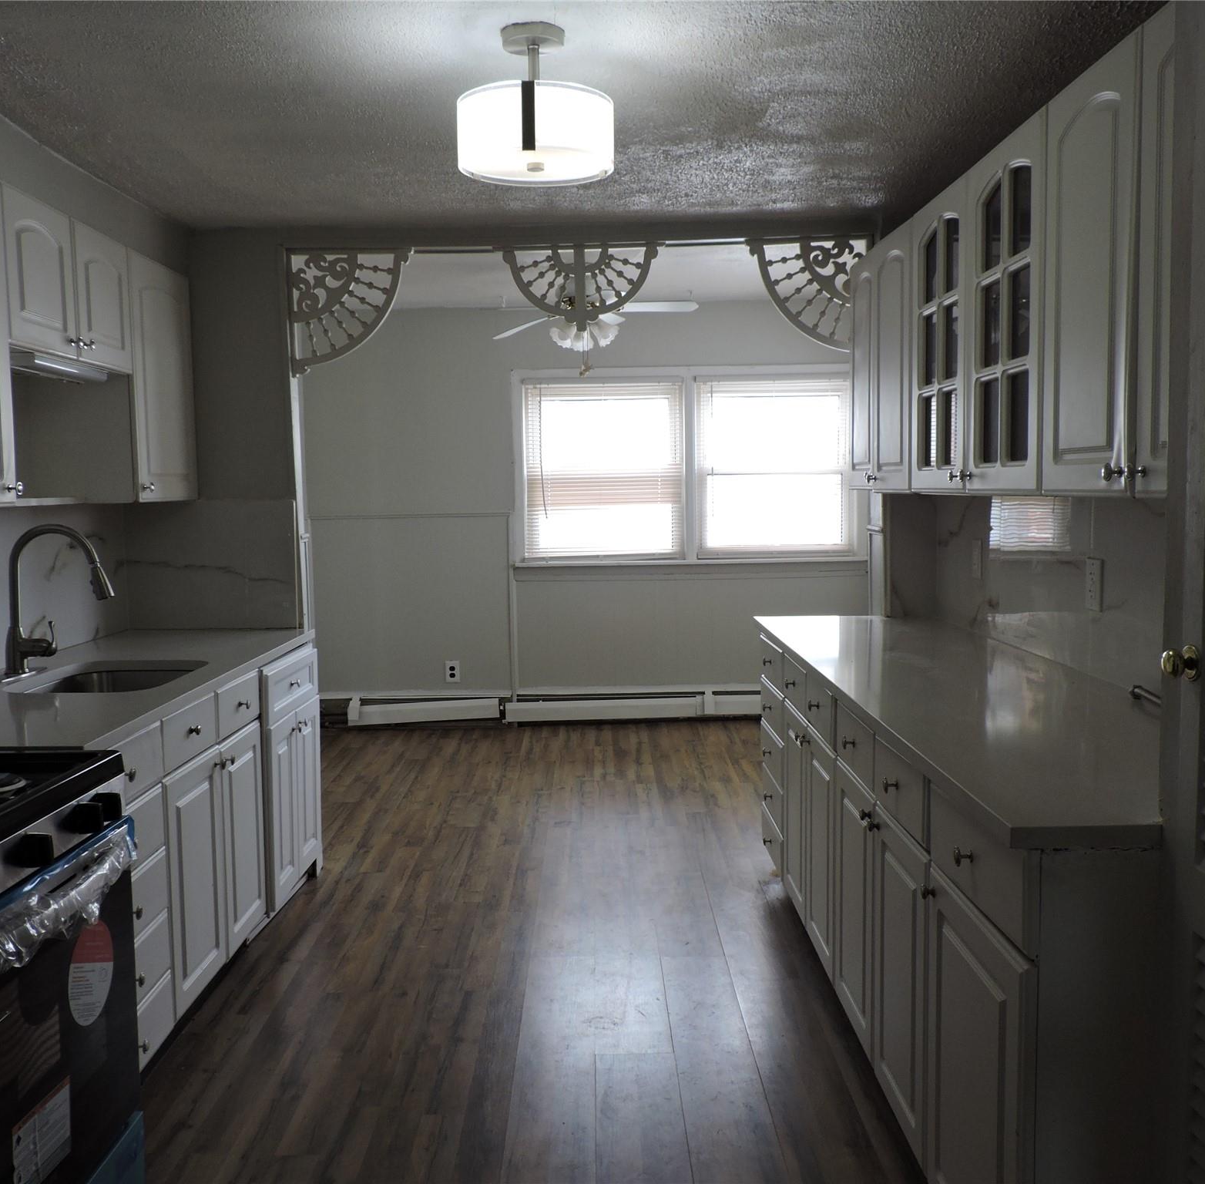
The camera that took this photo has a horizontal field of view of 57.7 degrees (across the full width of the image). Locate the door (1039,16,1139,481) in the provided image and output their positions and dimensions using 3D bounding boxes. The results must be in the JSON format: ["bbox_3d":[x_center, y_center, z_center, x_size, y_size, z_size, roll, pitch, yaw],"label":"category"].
[{"bbox_3d":[0.891,-0.561,1.994,0.020,0.760,0.356,-1,5,0],"label":"door"}]

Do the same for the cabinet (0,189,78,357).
[{"bbox_3d":[-1.567,-0.793,2.756,0.325,0.378,0.343,-1,5,0],"label":"cabinet"}]

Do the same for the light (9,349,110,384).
[{"bbox_3d":[-1.485,-0.601,2.924,0.090,0.040,0.580,-1,5,0],"label":"light"}]

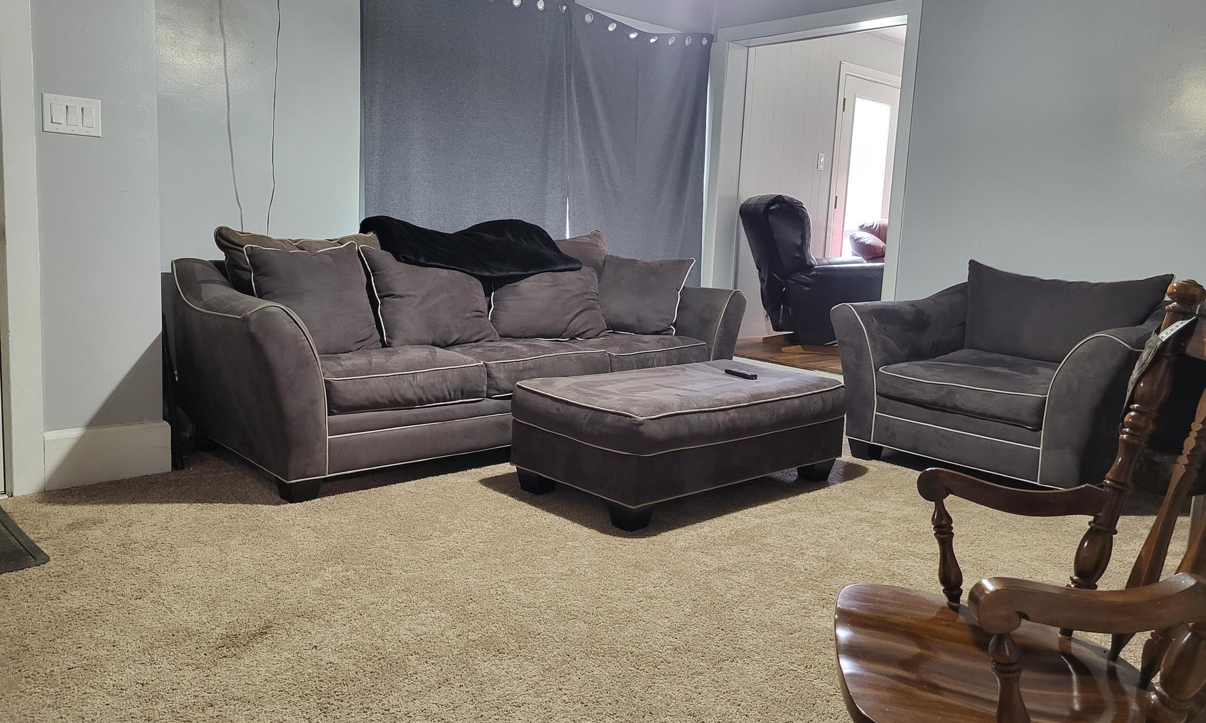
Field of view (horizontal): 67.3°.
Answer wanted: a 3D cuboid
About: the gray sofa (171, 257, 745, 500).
[{"bbox_3d":[-0.517,-0.059,4.186,2.527,0.806,0.965,-5,11,-44],"label":"gray sofa"}]

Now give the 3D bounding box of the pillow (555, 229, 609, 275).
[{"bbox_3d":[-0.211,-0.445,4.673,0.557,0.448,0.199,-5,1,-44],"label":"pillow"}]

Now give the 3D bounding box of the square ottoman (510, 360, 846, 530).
[{"bbox_3d":[0.324,0.276,3.574,1.234,0.398,0.657,-5,11,-44],"label":"square ottoman"}]

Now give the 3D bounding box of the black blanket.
[{"bbox_3d":[-0.599,-0.526,4.221,1.065,0.279,0.358,-5,11,-44],"label":"black blanket"}]

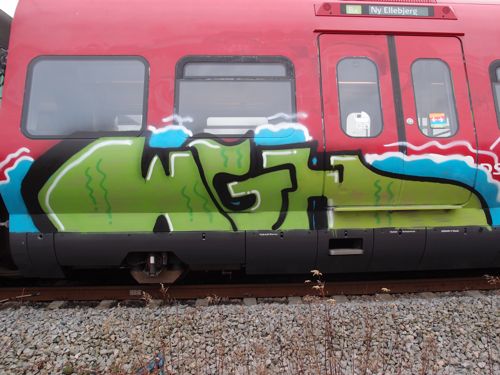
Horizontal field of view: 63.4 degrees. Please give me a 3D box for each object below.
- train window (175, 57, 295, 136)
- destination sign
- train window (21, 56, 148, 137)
[{"bbox_3d":[-0.156,-1.016,4.532,1.346,0.981,0.080,0,-12,-3],"label":"train window"},{"bbox_3d":[1.665,-2.140,4.848,1.154,0.155,0.080,0,-13,-3],"label":"destination sign"},{"bbox_3d":[-1.798,-1.000,4.452,1.354,0.983,0.080,0,-12,-3],"label":"train window"}]

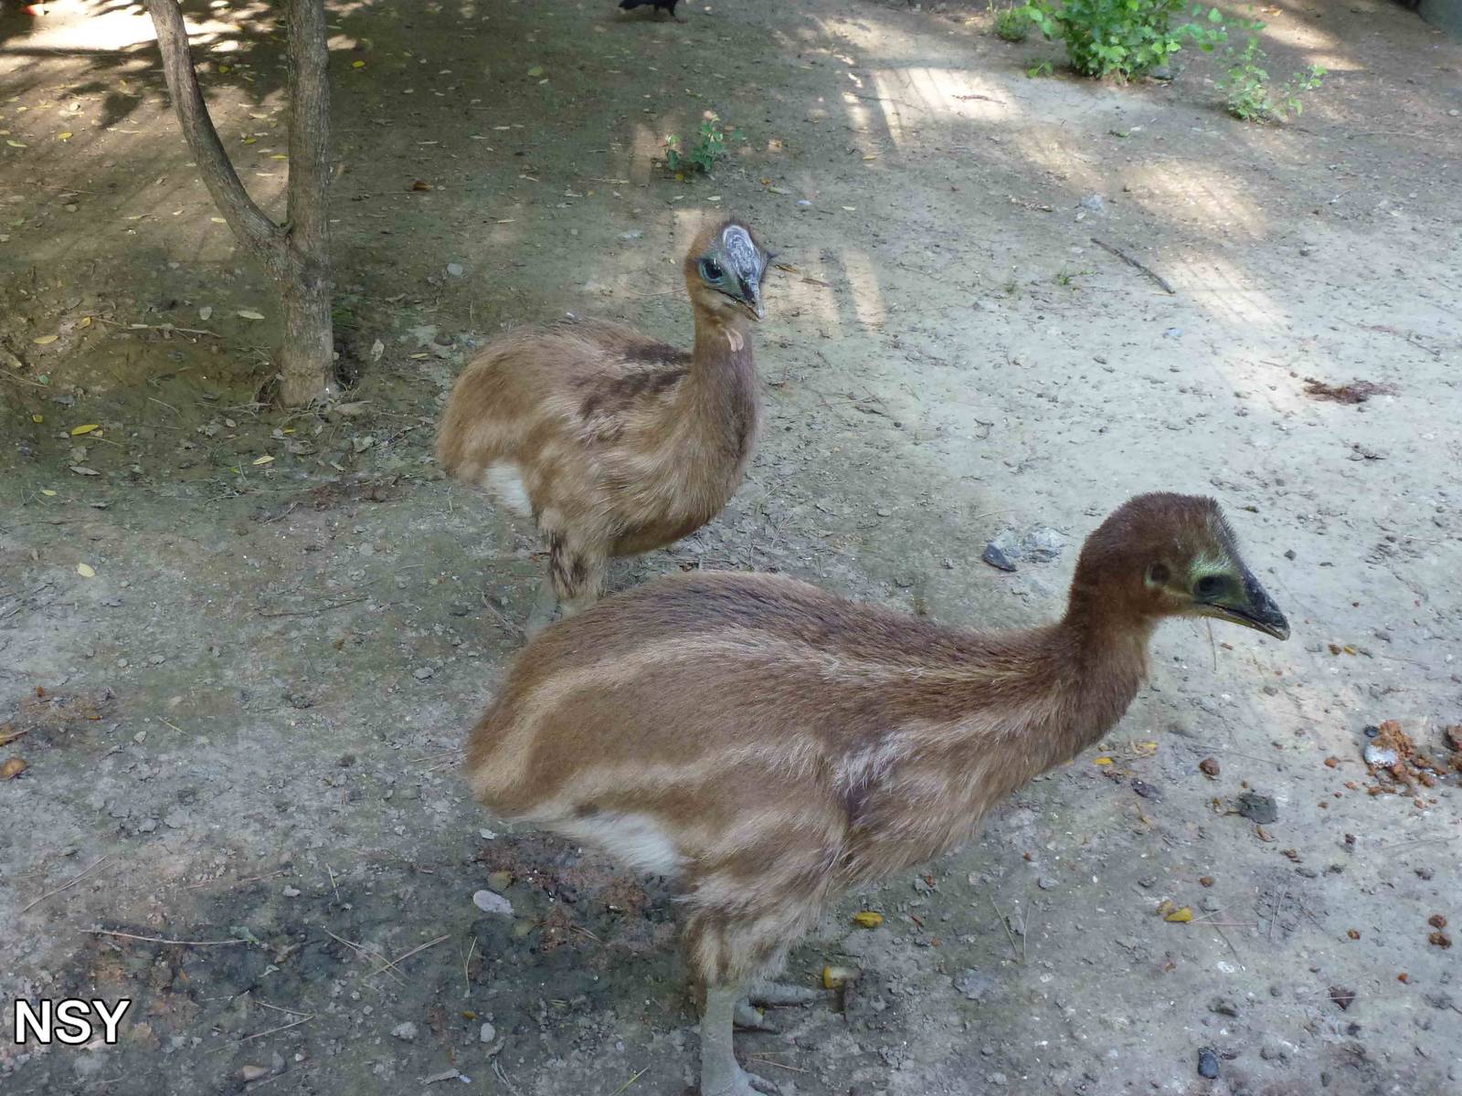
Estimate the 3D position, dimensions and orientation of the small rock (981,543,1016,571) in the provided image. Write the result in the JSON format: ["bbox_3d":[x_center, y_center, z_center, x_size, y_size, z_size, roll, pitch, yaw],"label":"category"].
[{"bbox_3d":[0.432,0.016,2.250,0.054,0.023,0.034,22,37,32],"label":"small rock"}]

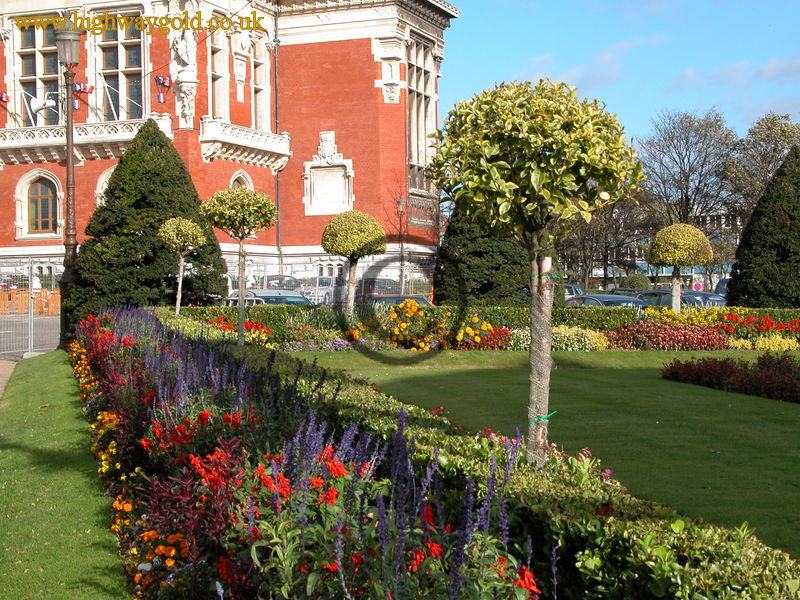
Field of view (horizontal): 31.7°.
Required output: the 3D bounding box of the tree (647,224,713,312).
[{"bbox_3d":[5.550,-0.270,27.900,1.240,2.450,1.240,0,1,0],"label":"tree"}]

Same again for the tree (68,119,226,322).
[{"bbox_3d":[-6.180,-1.750,34.500,3.800,5.200,3.800,0,1,0],"label":"tree"}]

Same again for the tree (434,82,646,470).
[{"bbox_3d":[0.780,0.000,8.100,1.220,2.500,1.220,0,1,0],"label":"tree"}]

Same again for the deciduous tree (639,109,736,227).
[{"bbox_3d":[17.334,-5.500,85.000,6.300,11.500,6.300,-1,1,0],"label":"deciduous tree"}]

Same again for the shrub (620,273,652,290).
[{"bbox_3d":[10.400,-0.460,62.000,1.400,1.500,1.400,0,1,0],"label":"shrub"}]

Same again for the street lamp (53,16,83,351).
[{"bbox_3d":[-6.450,-2.250,27.500,0.520,6.400,0.520,0,1,0],"label":"street lamp"}]

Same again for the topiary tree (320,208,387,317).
[{"bbox_3d":[-1.088,-0.670,33.000,1.550,2.850,1.550,-1,1,0],"label":"topiary tree"}]

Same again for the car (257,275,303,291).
[{"bbox_3d":[-6.069,-0.470,71.000,1.750,1.500,4.300,-1,1,14],"label":"car"}]

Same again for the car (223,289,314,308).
[{"bbox_3d":[-3.120,0.450,34.500,1.700,1.450,4.100,-1,1,-20],"label":"car"}]

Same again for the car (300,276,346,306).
[{"bbox_3d":[-3.937,-0.520,74.500,1.760,1.430,4.400,-1,1,18],"label":"car"}]

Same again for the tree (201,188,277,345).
[{"bbox_3d":[-2.463,-0.325,21.500,1.180,2.750,1.180,-1,1,0],"label":"tree"}]

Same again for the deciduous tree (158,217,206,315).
[{"bbox_3d":[-5.091,-0.580,33.000,1.140,2.750,1.140,-1,1,0],"label":"deciduous tree"}]

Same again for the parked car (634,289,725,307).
[{"bbox_3d":[7.850,0.430,39.200,1.720,1.450,4.200,-1,1,-30],"label":"parked car"}]

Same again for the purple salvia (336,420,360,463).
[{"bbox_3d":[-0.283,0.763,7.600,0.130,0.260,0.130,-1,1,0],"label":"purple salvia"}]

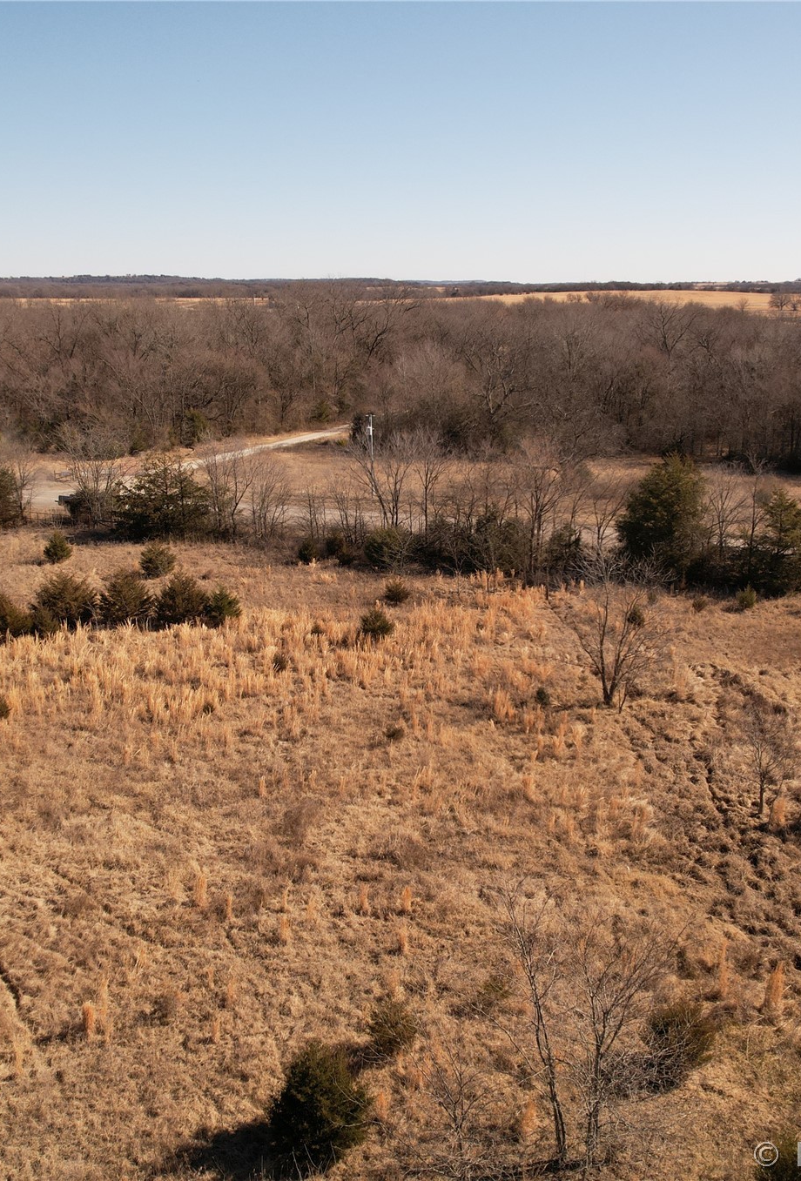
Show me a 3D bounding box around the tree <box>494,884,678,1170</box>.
[{"bbox_3d":[4.136,10.087,24.589,4.060,7.180,3.660,3,16,11],"label":"tree"}]

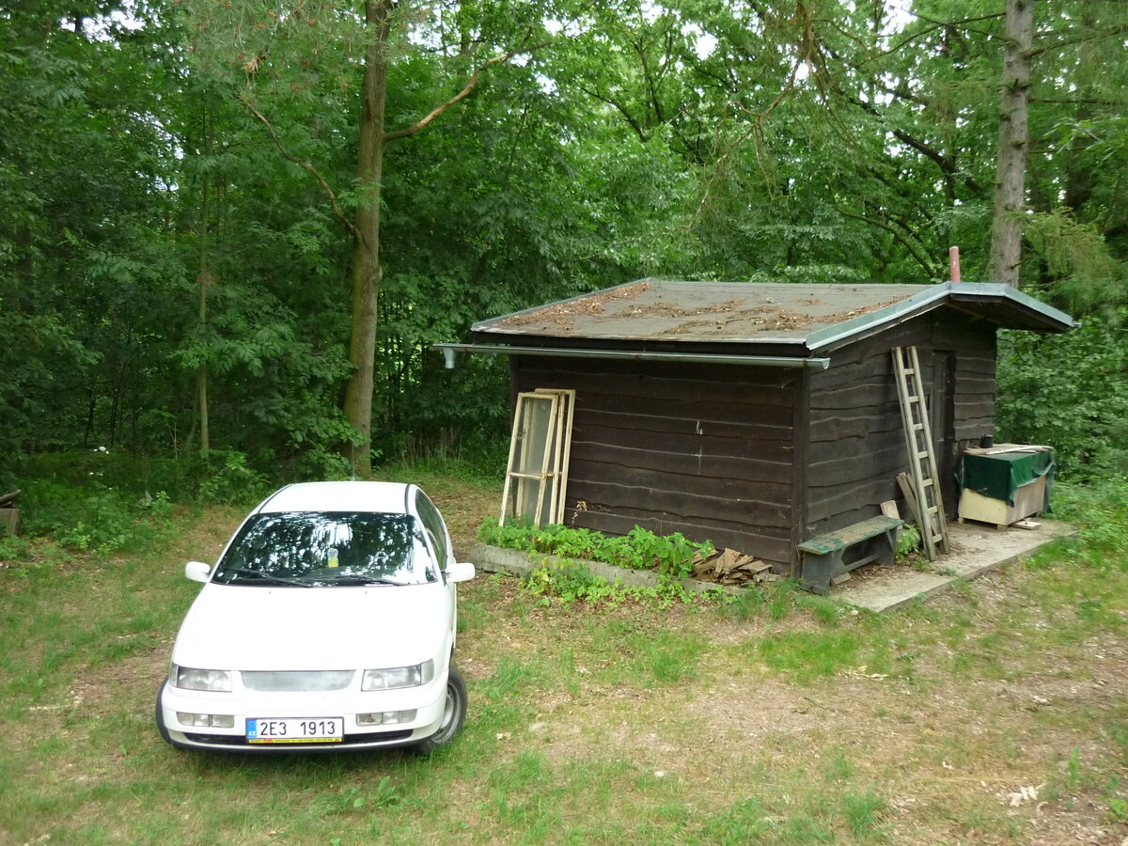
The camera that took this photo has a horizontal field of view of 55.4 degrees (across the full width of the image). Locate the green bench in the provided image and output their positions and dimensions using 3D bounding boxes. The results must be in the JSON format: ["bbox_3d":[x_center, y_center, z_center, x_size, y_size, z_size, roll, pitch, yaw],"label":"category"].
[{"bbox_3d":[2.800,1.274,10.420,0.270,0.425,1.600,7,10,43],"label":"green bench"}]

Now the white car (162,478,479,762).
[{"bbox_3d":[-1.680,1.245,8.200,1.760,1.420,4.600,0,4,-5],"label":"white car"}]

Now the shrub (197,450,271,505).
[{"bbox_3d":[-4.290,0.710,14.000,0.920,0.700,0.800,-1,7,-12],"label":"shrub"}]

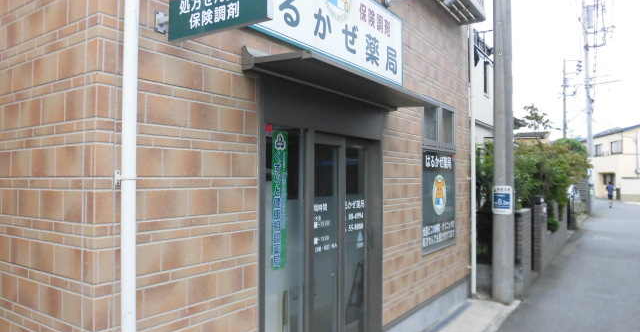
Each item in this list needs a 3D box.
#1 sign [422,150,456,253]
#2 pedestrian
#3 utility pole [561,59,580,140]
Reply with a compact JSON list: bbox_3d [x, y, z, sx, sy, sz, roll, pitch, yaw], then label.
[{"bbox_3d":[1.435,0.394,5.250,0.020,1.100,1.060,-1,-2,35],"label":"sign"},{"bbox_3d":[18.054,1.810,27.500,0.520,1.630,0.420,-1,-2,30],"label":"pedestrian"},{"bbox_3d":[20.284,-2.900,36.000,1.600,11.500,0.600,-1,-2,20],"label":"utility pole"}]

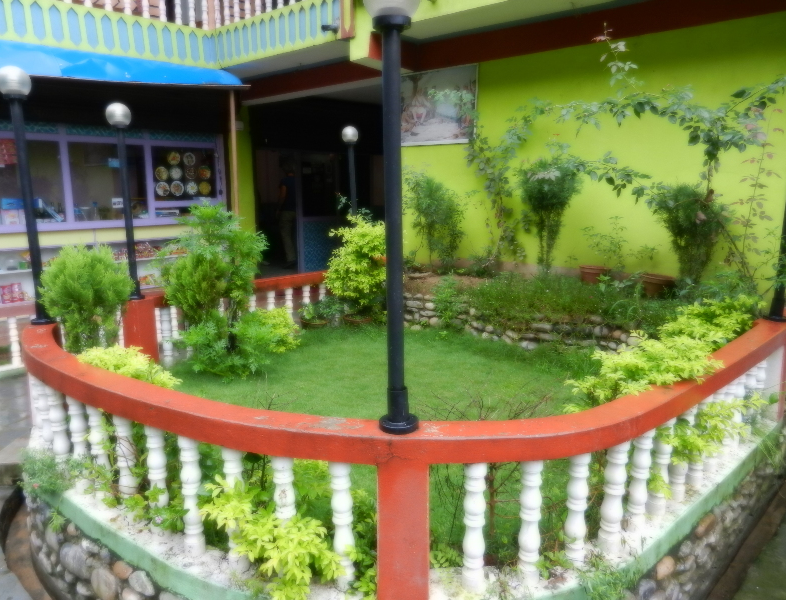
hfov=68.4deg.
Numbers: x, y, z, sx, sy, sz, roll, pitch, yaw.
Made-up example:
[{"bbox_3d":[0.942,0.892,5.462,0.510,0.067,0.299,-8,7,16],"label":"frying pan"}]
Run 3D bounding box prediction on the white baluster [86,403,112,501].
[{"bbox_3d":[-1.228,0.616,2.418,0.077,0.445,0.077,-6,12,-28],"label":"white baluster"}]

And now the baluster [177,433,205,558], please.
[{"bbox_3d":[-0.704,0.690,2.020,0.072,0.456,0.072,-5,12,-21],"label":"baluster"}]

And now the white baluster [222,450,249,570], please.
[{"bbox_3d":[-0.568,0.731,2.086,0.082,0.484,0.082,0,10,0],"label":"white baluster"}]

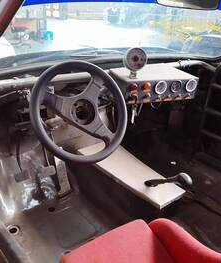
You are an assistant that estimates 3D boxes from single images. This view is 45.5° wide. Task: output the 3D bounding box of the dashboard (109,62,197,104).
[{"bbox_3d":[0.203,-0.234,1.289,0.364,0.101,0.238,-6,28,-18],"label":"dashboard"}]

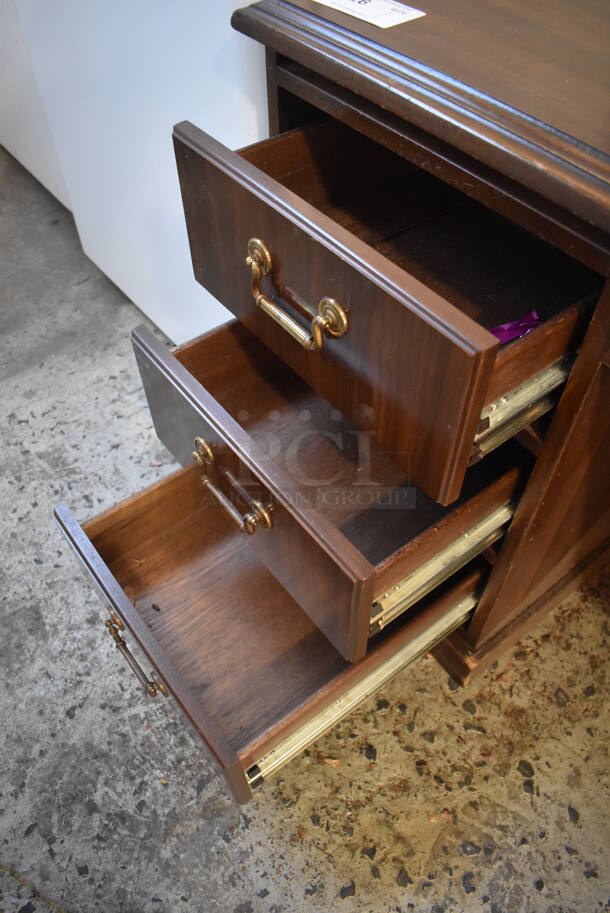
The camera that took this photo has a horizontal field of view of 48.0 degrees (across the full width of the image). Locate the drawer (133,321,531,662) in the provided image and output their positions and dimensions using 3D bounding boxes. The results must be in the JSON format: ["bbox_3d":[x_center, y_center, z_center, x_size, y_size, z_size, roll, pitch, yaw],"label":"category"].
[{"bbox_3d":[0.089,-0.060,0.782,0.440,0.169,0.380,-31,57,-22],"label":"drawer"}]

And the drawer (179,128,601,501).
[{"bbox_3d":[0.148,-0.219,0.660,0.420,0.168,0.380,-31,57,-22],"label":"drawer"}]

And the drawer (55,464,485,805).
[{"bbox_3d":[-0.020,0.126,0.875,0.460,0.150,0.380,-31,57,-22],"label":"drawer"}]

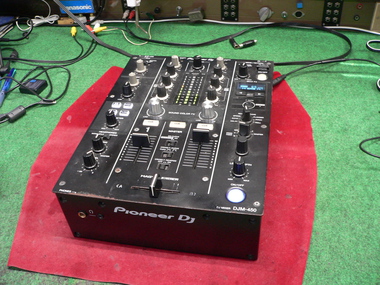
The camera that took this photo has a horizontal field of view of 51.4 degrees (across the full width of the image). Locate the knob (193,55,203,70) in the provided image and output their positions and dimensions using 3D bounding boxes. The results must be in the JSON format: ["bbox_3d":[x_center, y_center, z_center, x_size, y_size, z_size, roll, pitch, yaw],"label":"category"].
[{"bbox_3d":[0.012,-0.121,0.605,0.015,0.018,0.015,-3,42,2],"label":"knob"}]

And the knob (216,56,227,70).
[{"bbox_3d":[0.047,-0.122,0.605,0.016,0.016,0.016,5,42,10],"label":"knob"}]

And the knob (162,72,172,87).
[{"bbox_3d":[-0.034,-0.090,0.574,0.015,0.018,0.015,-3,42,2],"label":"knob"}]

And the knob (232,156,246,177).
[{"bbox_3d":[0.054,0.027,0.433,0.016,0.018,0.016,5,42,10],"label":"knob"}]

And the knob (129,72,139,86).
[{"bbox_3d":[-0.089,-0.100,0.618,0.017,0.017,0.017,5,42,10],"label":"knob"}]

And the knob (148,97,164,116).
[{"bbox_3d":[-0.048,-0.052,0.557,0.018,0.019,0.018,5,42,10],"label":"knob"}]

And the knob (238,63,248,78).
[{"bbox_3d":[0.083,-0.113,0.617,0.017,0.018,0.017,5,42,10],"label":"knob"}]

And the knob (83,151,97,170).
[{"bbox_3d":[-0.116,0.021,0.457,0.015,0.017,0.015,-3,42,2],"label":"knob"}]

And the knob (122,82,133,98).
[{"bbox_3d":[-0.090,-0.075,0.562,0.016,0.017,0.016,-3,41,2],"label":"knob"}]

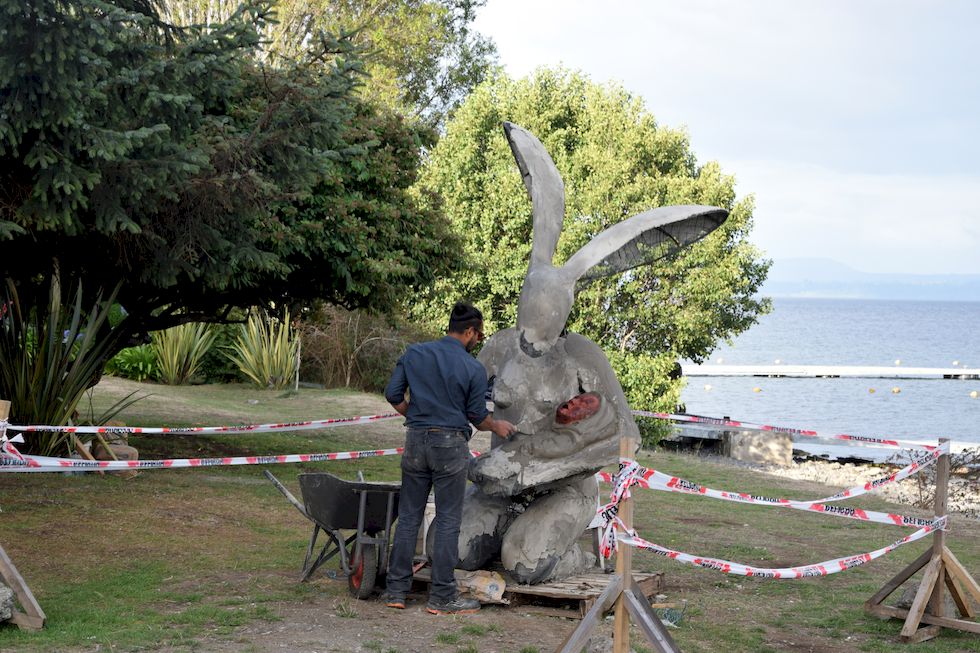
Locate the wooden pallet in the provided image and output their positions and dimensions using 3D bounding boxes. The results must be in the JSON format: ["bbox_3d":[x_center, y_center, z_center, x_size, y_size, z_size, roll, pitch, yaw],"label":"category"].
[{"bbox_3d":[0.270,1.494,11.700,1.210,0.135,1.020,2,1,30],"label":"wooden pallet"}]

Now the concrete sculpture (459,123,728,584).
[{"bbox_3d":[0.510,0.121,11.880,1.580,2.620,1.180,2,1,30],"label":"concrete sculpture"}]

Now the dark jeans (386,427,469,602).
[{"bbox_3d":[-0.344,1.039,11.220,0.380,0.960,0.340,2,1,20],"label":"dark jeans"}]

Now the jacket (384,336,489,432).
[{"bbox_3d":[-0.295,0.304,11.240,0.500,0.540,0.330,2,1,30],"label":"jacket"}]

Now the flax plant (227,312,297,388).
[{"bbox_3d":[-3.455,0.349,31.000,1.093,1.185,1.039,1,1,0],"label":"flax plant"}]

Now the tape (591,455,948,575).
[{"bbox_3d":[1.508,0.933,10.375,2.720,0.660,0.130,0,1,-43],"label":"tape"}]

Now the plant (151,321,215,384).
[{"bbox_3d":[-4.715,0.355,31.500,1.034,1.111,0.982,1,1,0],"label":"plant"}]

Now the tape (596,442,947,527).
[{"bbox_3d":[1.508,0.853,10.375,2.720,0.480,0.120,0,1,-43],"label":"tape"}]

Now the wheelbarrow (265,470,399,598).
[{"bbox_3d":[-0.885,1.206,12.030,0.630,0.640,1.340,1,1,-20],"label":"wheelbarrow"}]

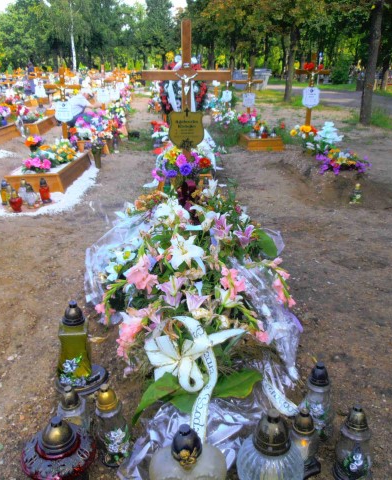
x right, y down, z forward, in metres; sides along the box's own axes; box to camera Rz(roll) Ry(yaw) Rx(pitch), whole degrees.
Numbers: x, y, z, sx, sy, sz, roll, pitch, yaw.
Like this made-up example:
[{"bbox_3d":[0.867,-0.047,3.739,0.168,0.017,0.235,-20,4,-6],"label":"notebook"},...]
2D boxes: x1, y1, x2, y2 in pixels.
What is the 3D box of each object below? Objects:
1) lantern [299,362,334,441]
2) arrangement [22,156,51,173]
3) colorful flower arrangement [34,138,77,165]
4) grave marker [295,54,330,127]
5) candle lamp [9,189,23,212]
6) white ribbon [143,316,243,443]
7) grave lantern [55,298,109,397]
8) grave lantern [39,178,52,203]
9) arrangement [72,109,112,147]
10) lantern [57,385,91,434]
[{"bbox_3d":[0.504,0.669,1.865,0.132,0.346,0.132,0,22,0],"label":"lantern"},{"bbox_3d":[-2.082,-0.982,5.755,0.370,0.210,0.300,0,21,0],"label":"arrangement"},{"bbox_3d":[-1.983,-1.276,6.263,0.570,0.320,0.460,0,21,0],"label":"colorful flower arrangement"},{"bbox_3d":[1.940,-2.380,7.390,0.600,1.340,0.090,0,21,0],"label":"grave marker"},{"bbox_3d":[-1.944,-0.426,4.784,0.139,0.243,0.114,0,22,0],"label":"candle lamp"},{"bbox_3d":[-0.002,0.562,1.892,0.420,0.370,0.340,0,21,0],"label":"white ribbon"},{"bbox_3d":[-0.533,0.477,2.084,0.245,0.420,0.220,0,21,0],"label":"grave lantern"},{"bbox_3d":[-1.747,-0.573,5.115,0.119,0.269,0.119,0,22,0],"label":"grave lantern"},{"bbox_3d":[-1.786,-1.968,7.657,0.660,0.570,0.520,0,21,0],"label":"arrangement"},{"bbox_3d":[-0.498,0.723,1.794,0.134,0.307,0.134,0,22,0],"label":"lantern"}]

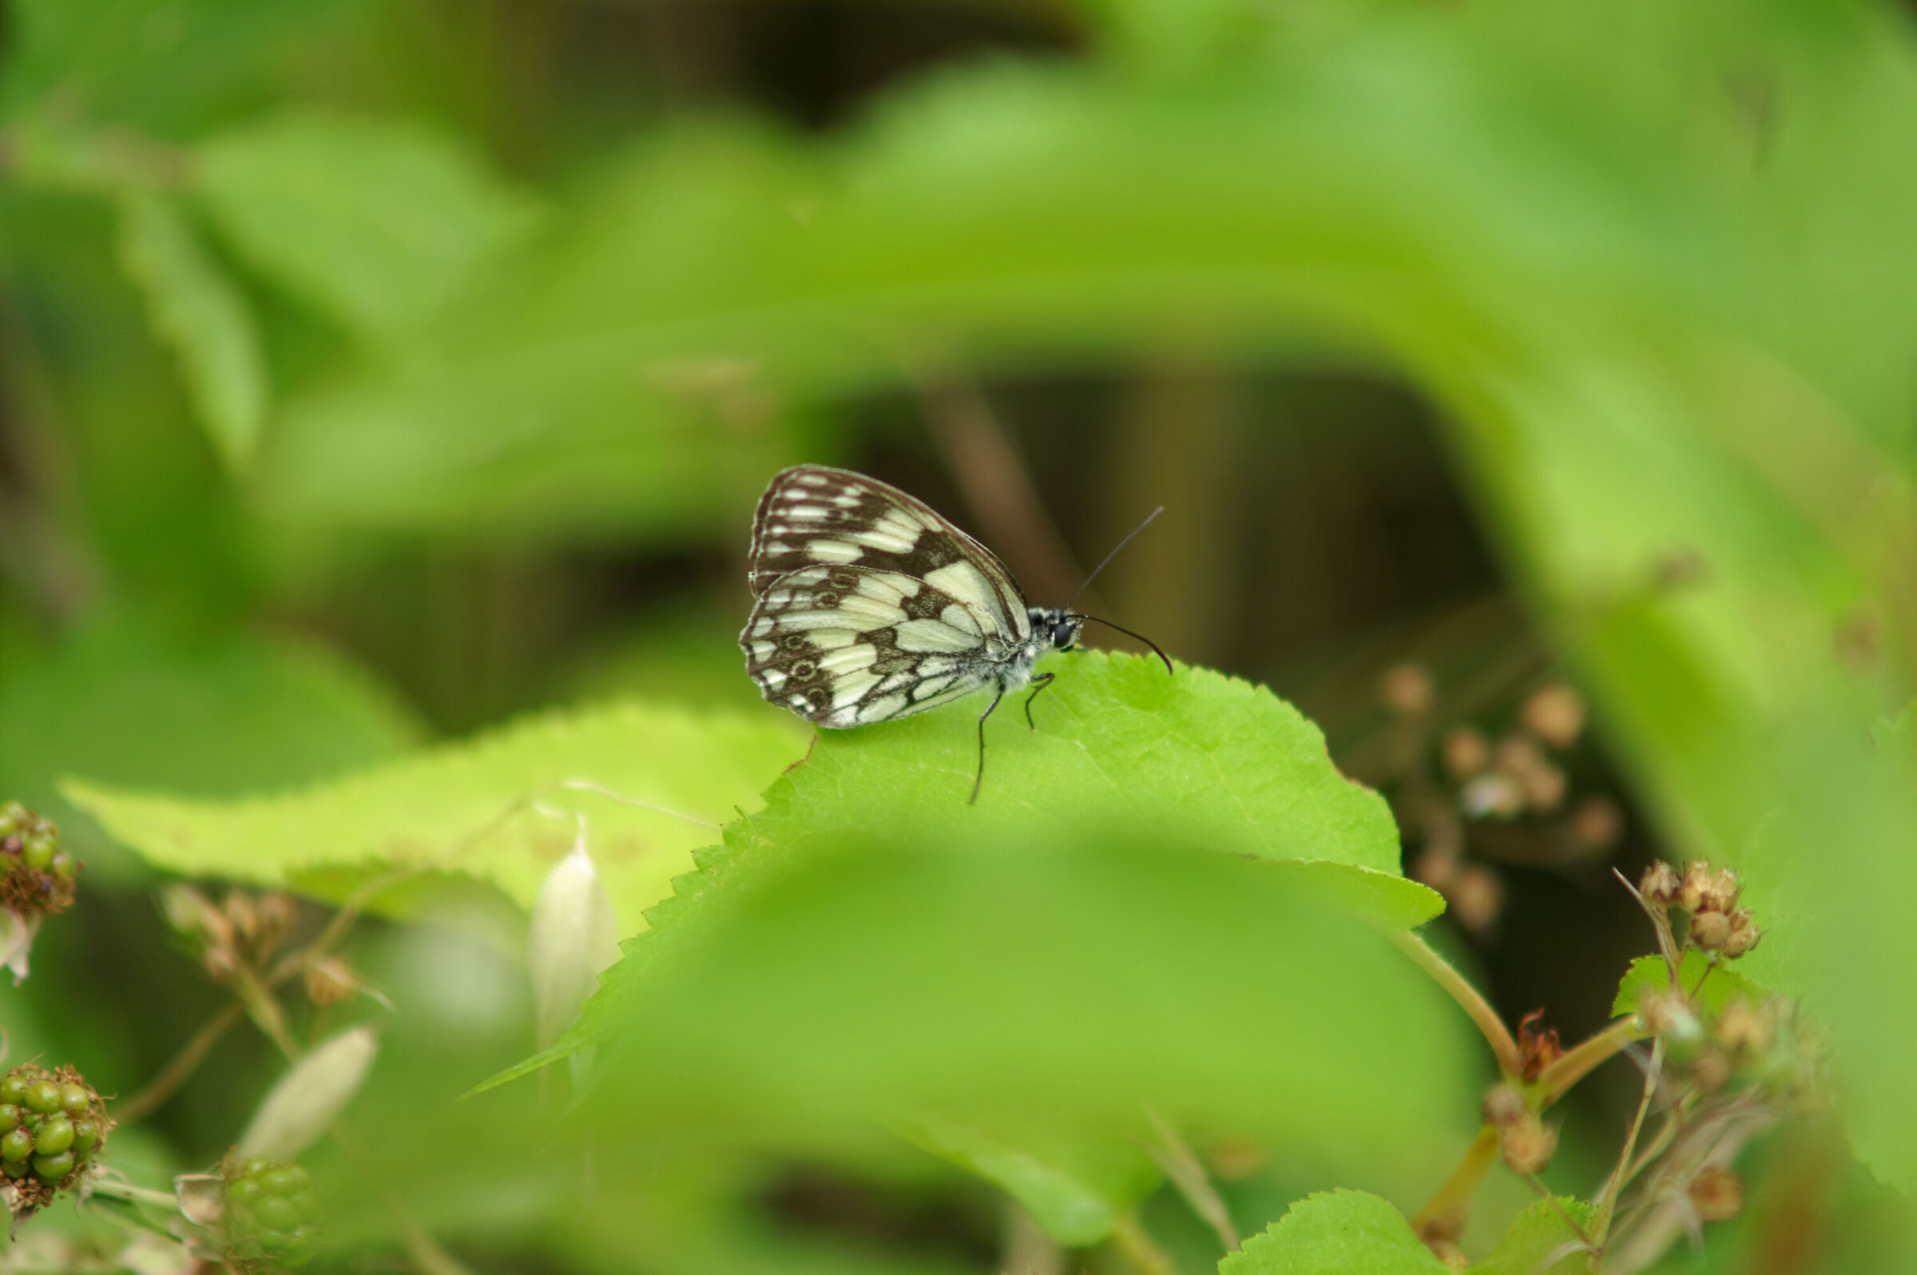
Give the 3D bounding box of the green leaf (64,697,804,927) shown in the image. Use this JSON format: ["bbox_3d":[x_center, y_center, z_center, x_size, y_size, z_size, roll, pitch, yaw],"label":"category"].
[{"bbox_3d":[-0.041,0.015,1.390,0.067,0.014,0.040,2,26,-1],"label":"green leaf"}]

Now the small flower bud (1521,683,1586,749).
[{"bbox_3d":[0.050,0.007,1.415,0.005,0.005,0.005,0,18,0],"label":"small flower bud"}]

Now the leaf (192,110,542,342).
[{"bbox_3d":[-0.054,-0.038,1.540,0.030,0.007,0.025,9,41,2],"label":"leaf"}]

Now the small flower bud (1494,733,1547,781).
[{"bbox_3d":[0.047,0.010,1.415,0.004,0.004,0.004,0,18,0],"label":"small flower bud"}]

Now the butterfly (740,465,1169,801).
[{"bbox_3d":[0.000,0.000,1.410,0.035,0.025,0.012,-4,13,11],"label":"butterfly"}]

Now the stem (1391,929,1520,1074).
[{"bbox_3d":[0.042,0.030,1.410,0.003,0.015,0.003,-39,0,0],"label":"stem"}]

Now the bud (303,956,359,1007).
[{"bbox_3d":[-0.054,0.030,1.450,0.005,0.004,0.004,-8,16,-30],"label":"bud"}]

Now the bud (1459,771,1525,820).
[{"bbox_3d":[0.045,0.013,1.410,0.005,0.004,0.004,0,18,0],"label":"bud"}]

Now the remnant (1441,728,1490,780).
[{"bbox_3d":[0.044,0.010,1.460,0.004,0.004,0.004,0,14,0],"label":"remnant"}]

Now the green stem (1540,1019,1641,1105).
[{"bbox_3d":[0.053,0.036,1.410,0.010,0.002,0.002,-36,0,0],"label":"green stem"}]

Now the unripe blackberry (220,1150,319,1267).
[{"bbox_3d":[-0.058,0.048,1.415,0.008,0.009,0.009,0,14,0],"label":"unripe blackberry"}]

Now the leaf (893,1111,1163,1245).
[{"bbox_3d":[0.006,0.046,1.425,0.020,0.008,0.014,-4,15,-17],"label":"leaf"}]

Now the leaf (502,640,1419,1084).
[{"bbox_3d":[0.000,0.019,1.340,0.076,0.019,0.045,-9,31,-1],"label":"leaf"}]

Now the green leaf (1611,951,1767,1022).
[{"bbox_3d":[0.059,0.028,1.350,0.013,0.005,0.010,0,28,0],"label":"green leaf"}]

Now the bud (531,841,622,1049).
[{"bbox_3d":[-0.031,0.026,1.370,0.007,0.018,0.005,3,14,0],"label":"bud"}]

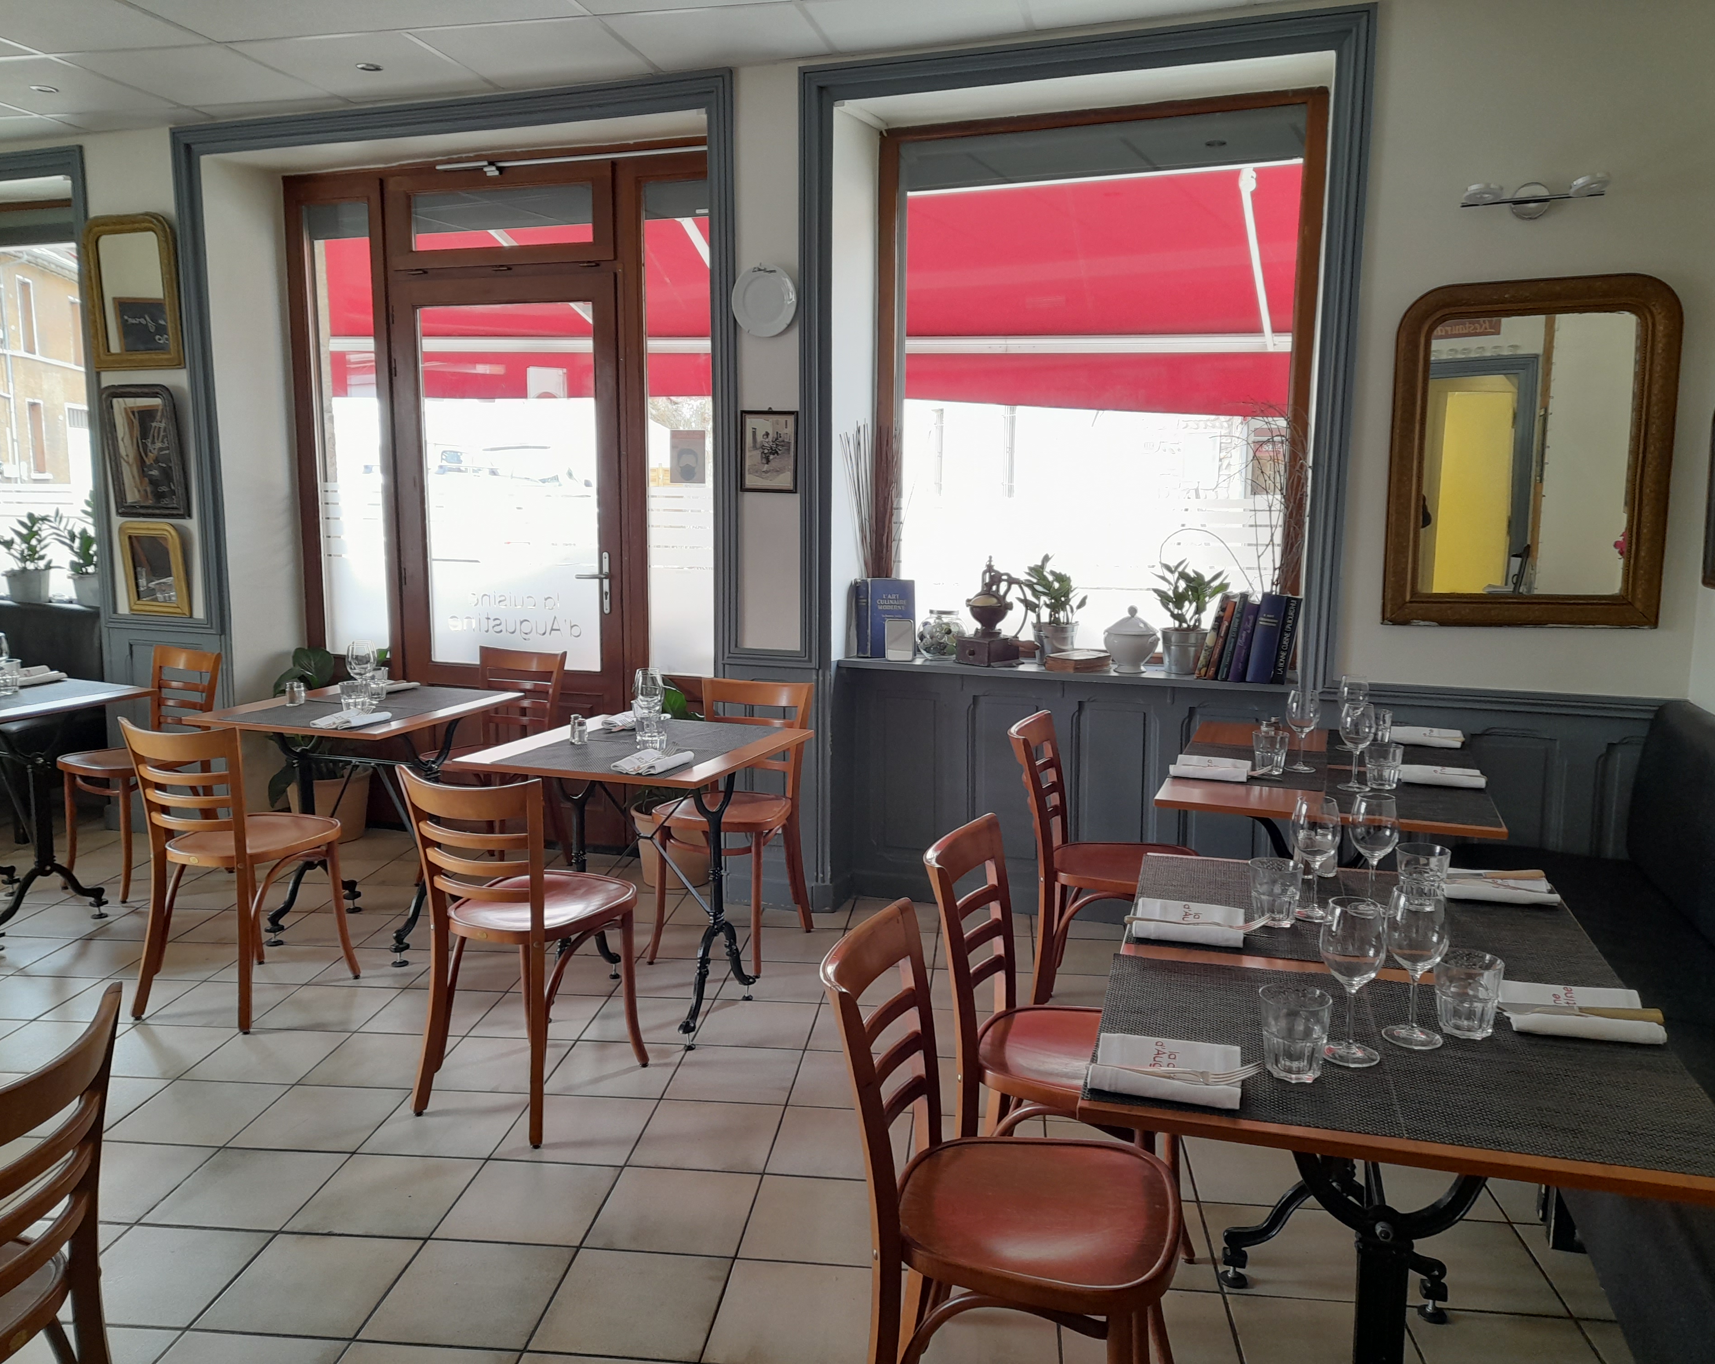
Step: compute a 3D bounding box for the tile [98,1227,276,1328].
[{"bbox_3d":[-1.307,1.112,2.463,0.300,0.010,0.300,1,9,6],"label":"tile"}]

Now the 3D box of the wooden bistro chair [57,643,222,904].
[{"bbox_3d":[-2.611,0.320,4.814,0.410,0.835,0.497,5,10,30],"label":"wooden bistro chair"}]

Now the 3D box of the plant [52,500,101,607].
[{"bbox_3d":[-3.430,-0.573,5.850,0.330,0.480,0.330,4,10,20],"label":"plant"}]

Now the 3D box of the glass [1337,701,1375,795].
[{"bbox_3d":[1.149,0.148,3.026,0.077,0.196,0.077,3,9,19],"label":"glass"}]

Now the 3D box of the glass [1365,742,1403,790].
[{"bbox_3d":[1.228,0.195,3.064,0.089,0.095,0.089,4,10,20],"label":"glass"}]

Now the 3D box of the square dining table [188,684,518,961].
[{"bbox_3d":[-1.551,0.450,4.175,0.705,0.754,0.713,3,10,20],"label":"square dining table"}]

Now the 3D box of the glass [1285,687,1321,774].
[{"bbox_3d":[1.099,0.122,3.243,0.084,0.197,0.084,3,10,20],"label":"glass"}]

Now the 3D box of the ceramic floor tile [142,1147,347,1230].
[{"bbox_3d":[-1.276,1.067,2.767,0.300,0.010,0.300,1,9,6],"label":"ceramic floor tile"}]

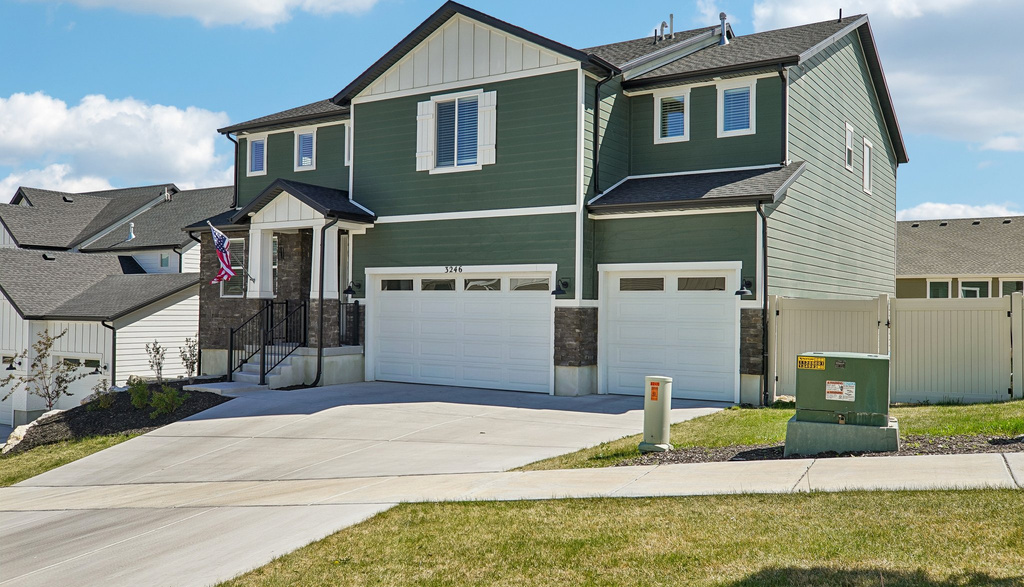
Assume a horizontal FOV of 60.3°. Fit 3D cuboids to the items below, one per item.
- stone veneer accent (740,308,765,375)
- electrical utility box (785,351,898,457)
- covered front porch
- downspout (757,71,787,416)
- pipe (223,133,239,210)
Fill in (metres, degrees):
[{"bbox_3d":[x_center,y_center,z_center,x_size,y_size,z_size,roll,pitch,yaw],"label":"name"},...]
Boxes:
[{"bbox_3d":[4.354,0.879,15.969,0.450,1.210,0.150,0,-1,33],"label":"stone veneer accent"},{"bbox_3d":[3.338,1.081,8.820,1.030,0.940,0.950,0,-1,25],"label":"electrical utility box"},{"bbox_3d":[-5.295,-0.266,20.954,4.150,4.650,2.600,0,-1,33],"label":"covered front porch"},{"bbox_3d":[4.807,-1.188,16.381,0.180,6.450,1.900,0,-1,33],"label":"downspout"},{"bbox_3d":[-7.676,-3.351,24.147,0.110,2.050,0.420,0,-1,33],"label":"pipe"}]

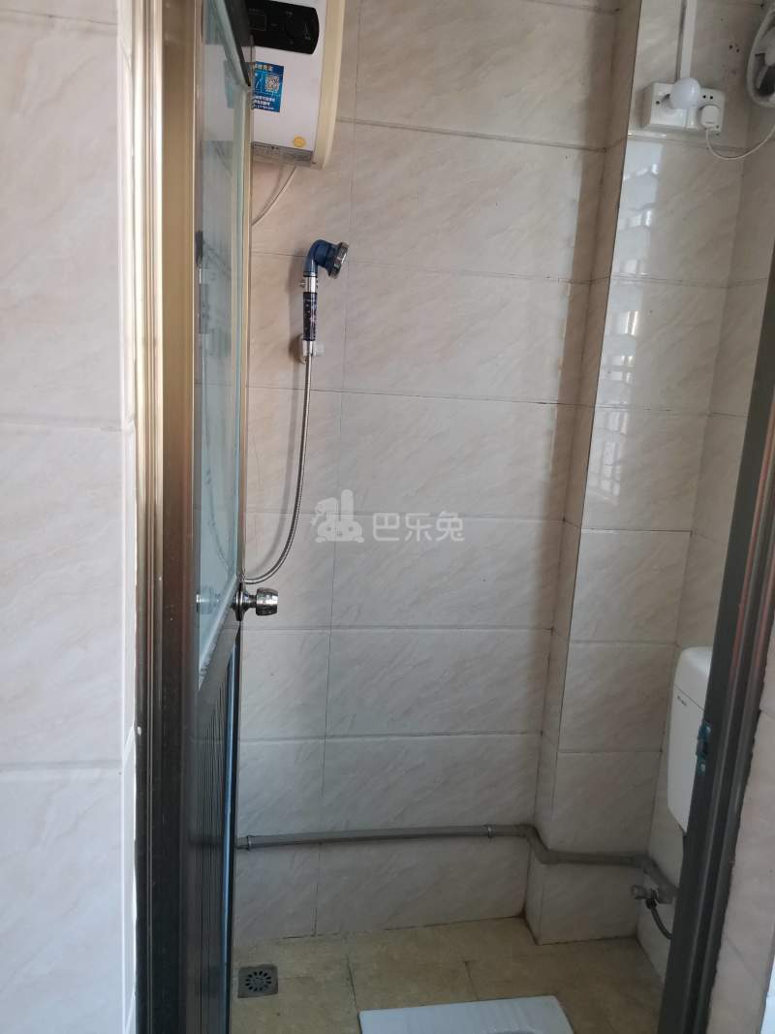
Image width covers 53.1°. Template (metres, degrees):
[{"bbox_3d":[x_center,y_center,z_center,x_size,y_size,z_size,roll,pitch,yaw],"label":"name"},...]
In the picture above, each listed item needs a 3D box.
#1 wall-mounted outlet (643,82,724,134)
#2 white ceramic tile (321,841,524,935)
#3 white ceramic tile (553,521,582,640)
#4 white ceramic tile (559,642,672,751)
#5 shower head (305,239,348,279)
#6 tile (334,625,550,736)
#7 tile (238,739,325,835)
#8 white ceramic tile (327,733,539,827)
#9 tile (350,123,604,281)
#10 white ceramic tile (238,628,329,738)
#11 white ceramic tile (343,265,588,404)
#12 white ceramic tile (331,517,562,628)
[{"bbox_3d":[0.661,-0.911,1.740,0.172,0.086,0.044,1,12,-10],"label":"wall-mounted outlet"},{"bbox_3d":[0.106,1.022,2.183,0.601,0.280,0.015,1,11,-11],"label":"white ceramic tile"},{"bbox_3d":[0.472,0.169,2.021,0.010,0.300,0.112,1,12,-10],"label":"white ceramic tile"},{"bbox_3d":[0.605,0.474,2.051,0.298,0.301,0.015,1,11,-11],"label":"white ceramic tile"},{"bbox_3d":[-0.131,-0.558,1.675,0.088,0.073,0.072,8,10,-12],"label":"shower head"},{"bbox_3d":[0.141,0.445,2.090,0.600,0.300,0.010,1,12,-10],"label":"tile"},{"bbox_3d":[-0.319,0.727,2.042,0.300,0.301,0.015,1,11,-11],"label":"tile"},{"bbox_3d":[0.124,0.737,2.126,0.601,0.301,0.015,1,11,-11],"label":"white ceramic tile"},{"bbox_3d":[0.213,-0.736,1.835,0.601,0.301,0.015,1,11,-11],"label":"tile"},{"bbox_3d":[-0.457,0.429,1.989,0.600,0.300,0.010,1,12,-10],"label":"white ceramic tile"},{"bbox_3d":[0.195,-0.444,1.908,0.600,0.300,0.010,1,12,-10],"label":"white ceramic tile"},{"bbox_3d":[0.158,0.147,2.006,0.600,0.300,0.010,1,11,-10],"label":"white ceramic tile"}]

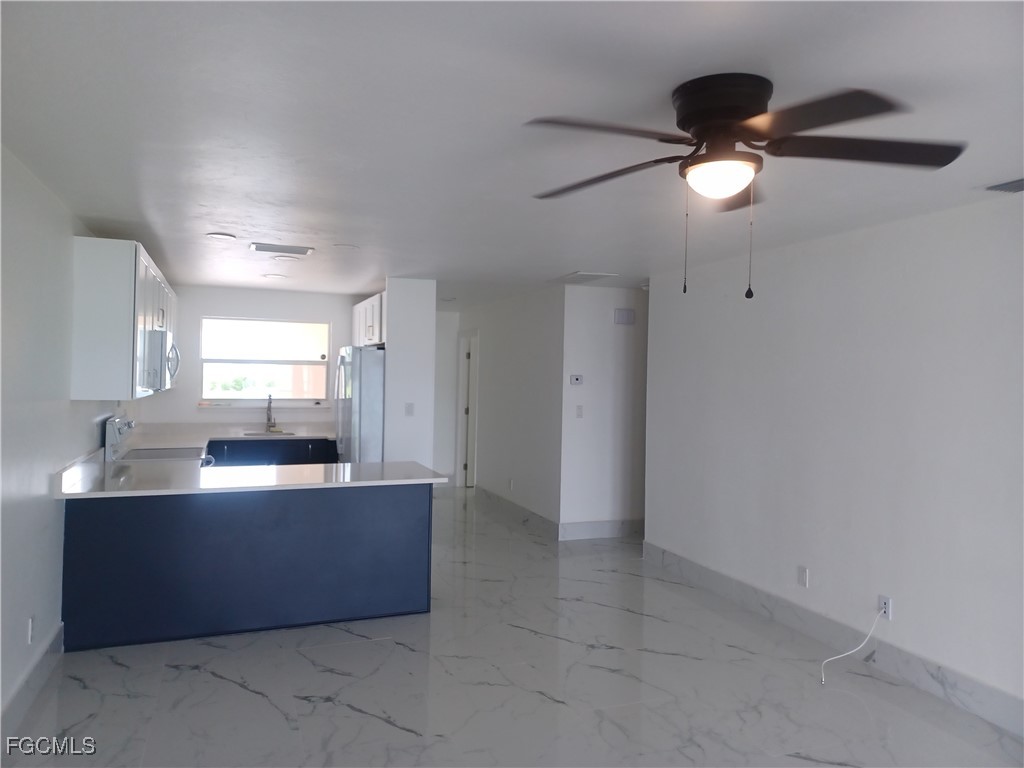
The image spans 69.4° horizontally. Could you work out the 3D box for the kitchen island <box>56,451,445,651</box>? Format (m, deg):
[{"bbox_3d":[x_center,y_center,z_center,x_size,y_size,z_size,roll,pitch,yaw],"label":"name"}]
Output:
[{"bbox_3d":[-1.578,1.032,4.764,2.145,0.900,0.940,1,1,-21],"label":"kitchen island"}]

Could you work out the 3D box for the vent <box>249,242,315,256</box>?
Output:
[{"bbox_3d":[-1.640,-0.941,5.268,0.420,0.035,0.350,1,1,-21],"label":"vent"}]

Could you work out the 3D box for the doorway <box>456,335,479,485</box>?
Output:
[{"bbox_3d":[-0.528,0.358,9.692,0.120,2.125,0.860,1,1,-21],"label":"doorway"}]

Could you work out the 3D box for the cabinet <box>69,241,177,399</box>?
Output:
[{"bbox_3d":[-2.936,-0.403,5.828,0.341,0.917,3.400,1,1,-21],"label":"cabinet"}]

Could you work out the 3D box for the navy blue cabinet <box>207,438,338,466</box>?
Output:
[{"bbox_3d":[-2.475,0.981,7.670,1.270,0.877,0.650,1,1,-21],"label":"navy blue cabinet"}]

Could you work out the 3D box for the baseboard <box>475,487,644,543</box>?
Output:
[{"bbox_3d":[0.404,1.377,8.278,0.890,0.165,2.550,1,1,-21],"label":"baseboard"}]

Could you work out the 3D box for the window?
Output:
[{"bbox_3d":[-2.641,-0.246,7.980,1.315,0.885,0.120,1,1,-21],"label":"window"}]

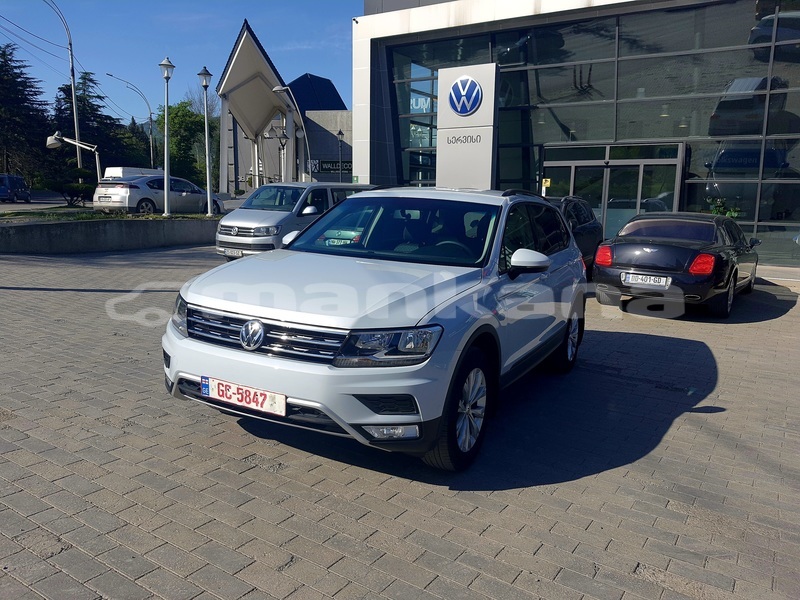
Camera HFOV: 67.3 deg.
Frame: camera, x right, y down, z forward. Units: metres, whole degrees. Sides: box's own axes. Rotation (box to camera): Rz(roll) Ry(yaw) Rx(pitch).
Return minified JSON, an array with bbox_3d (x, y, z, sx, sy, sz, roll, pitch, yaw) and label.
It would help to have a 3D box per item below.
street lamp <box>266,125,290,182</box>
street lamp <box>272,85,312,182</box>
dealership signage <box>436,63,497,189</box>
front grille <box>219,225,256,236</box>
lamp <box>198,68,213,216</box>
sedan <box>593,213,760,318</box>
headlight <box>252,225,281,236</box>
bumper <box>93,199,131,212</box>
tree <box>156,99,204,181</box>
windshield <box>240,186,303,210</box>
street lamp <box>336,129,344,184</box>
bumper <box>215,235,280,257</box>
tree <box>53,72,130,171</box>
[{"bbox_3d":[-4.698,-4.720,24.359,0.550,4.400,0.550,2,9,0],"label":"street lamp"},{"bbox_3d":[-4.540,-6.140,25.360,1.700,5.600,0.500,1,9,0],"label":"street lamp"},{"bbox_3d":[1.920,-4.000,17.800,1.770,5.400,0.400,7,11,27],"label":"dealership signage"},{"bbox_3d":[-3.345,-1.390,12.240,1.020,0.220,0.150,7,11,32],"label":"front grille"},{"bbox_3d":[-6.130,-5.020,19.160,0.460,4.600,0.460,1,9,0],"label":"lamp"},{"bbox_3d":[4.850,-0.710,10.250,1.960,1.480,5.280,8,10,35],"label":"sedan"},{"bbox_3d":[-2.660,-1.375,12.030,0.420,0.220,0.340,7,11,32],"label":"headlight"},{"bbox_3d":[-8.930,-2.980,18.580,1.740,0.470,0.400,7,11,29],"label":"bumper"},{"bbox_3d":[-16.033,-11.058,44.588,4.200,7.200,4.200,2,9,0],"label":"tree"},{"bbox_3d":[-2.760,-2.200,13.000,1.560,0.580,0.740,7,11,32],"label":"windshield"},{"bbox_3d":[-3.870,-8.550,39.100,0.480,4.800,0.480,1,9,0],"label":"street lamp"},{"bbox_3d":[-3.420,-1.120,12.950,1.870,0.500,0.500,7,11,30],"label":"bumper"},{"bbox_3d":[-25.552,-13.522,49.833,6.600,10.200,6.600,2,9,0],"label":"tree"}]

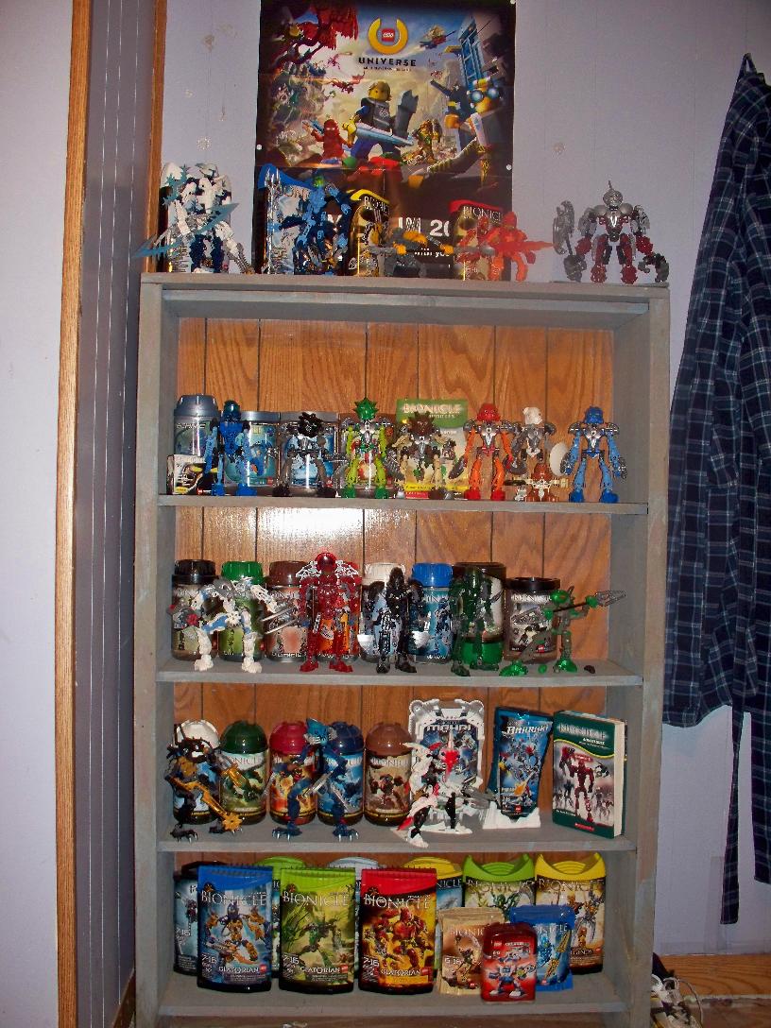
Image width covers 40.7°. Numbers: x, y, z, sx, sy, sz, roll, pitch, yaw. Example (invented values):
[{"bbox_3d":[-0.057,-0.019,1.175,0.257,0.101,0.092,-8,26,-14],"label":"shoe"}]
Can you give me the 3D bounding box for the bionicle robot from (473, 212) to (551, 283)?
[{"bbox_3d":[0.220,-0.465,1.812,0.130,0.118,0.090,1,1,-9],"label":"bionicle robot"}]

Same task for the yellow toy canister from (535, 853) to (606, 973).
[{"bbox_3d":[0.345,0.739,1.942,0.130,0.224,0.072,1,1,-3],"label":"yellow toy canister"}]

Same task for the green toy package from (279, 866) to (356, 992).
[{"bbox_3d":[-0.123,0.747,1.866,0.133,0.214,0.065,1,1,-4],"label":"green toy package"}]

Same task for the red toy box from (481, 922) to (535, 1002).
[{"bbox_3d":[0.217,0.783,1.826,0.094,0.132,0.047,1,1,-3],"label":"red toy box"}]

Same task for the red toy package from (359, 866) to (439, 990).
[{"bbox_3d":[0.022,0.750,1.872,0.133,0.214,0.065,1,1,-4],"label":"red toy package"}]

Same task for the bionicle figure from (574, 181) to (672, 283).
[{"bbox_3d":[0.398,-0.487,1.821,0.200,0.187,0.100,1,1,-3],"label":"bionicle figure"}]

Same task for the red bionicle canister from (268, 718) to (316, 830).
[{"bbox_3d":[-0.168,0.468,1.896,0.085,0.181,0.085,1,1,-3],"label":"red bionicle canister"}]

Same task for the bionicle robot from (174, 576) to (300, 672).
[{"bbox_3d":[-0.267,0.195,1.828,0.215,0.167,0.100,1,1,-4],"label":"bionicle robot"}]

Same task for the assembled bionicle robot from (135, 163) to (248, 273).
[{"bbox_3d":[-0.336,-0.509,1.808,0.195,0.205,0.110,1,1,2],"label":"assembled bionicle robot"}]

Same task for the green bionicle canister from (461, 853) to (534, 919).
[{"bbox_3d":[0.212,0.747,1.955,0.133,0.213,0.080,1,1,-4],"label":"green bionicle canister"}]

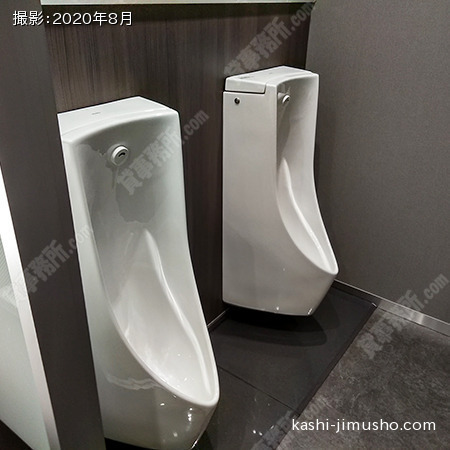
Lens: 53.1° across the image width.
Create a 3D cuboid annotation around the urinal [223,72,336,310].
[{"bbox_3d":[0.278,-0.090,1.777,0.428,0.943,0.408,20,32,31],"label":"urinal"}]

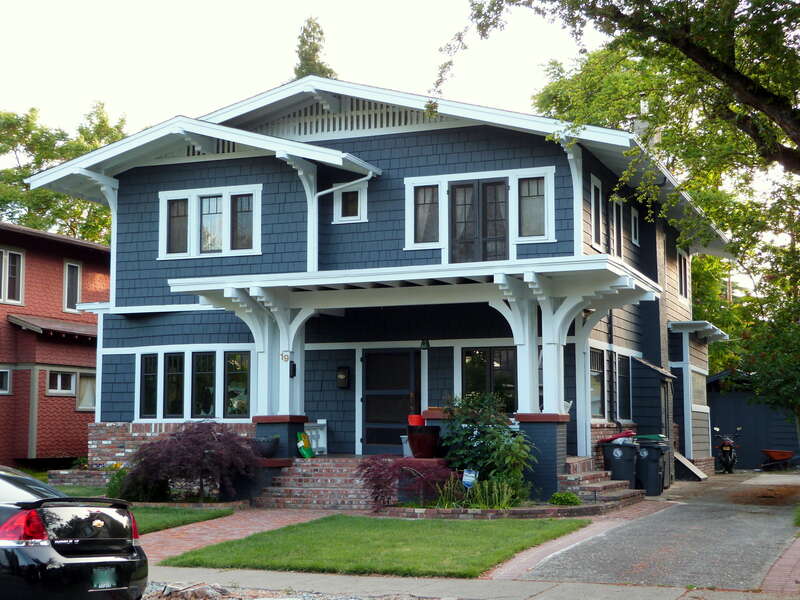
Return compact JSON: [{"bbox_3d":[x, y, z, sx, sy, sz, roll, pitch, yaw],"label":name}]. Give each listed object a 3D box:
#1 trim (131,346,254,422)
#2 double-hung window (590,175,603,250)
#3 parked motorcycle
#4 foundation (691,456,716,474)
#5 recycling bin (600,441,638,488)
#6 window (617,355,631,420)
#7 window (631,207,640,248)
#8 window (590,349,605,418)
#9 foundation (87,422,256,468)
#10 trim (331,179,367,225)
[{"bbox_3d":[-4.073,1.700,24.113,2.790,1.450,0.100,-2,-6,21],"label":"trim"},{"bbox_3d":[3.814,-1.634,23.592,0.130,1.389,0.948,-3,-7,21],"label":"double-hung window"},{"bbox_3d":[8.712,3.990,32.656,0.800,1.200,2.000,-2,-6,17],"label":"parked motorcycle"},{"bbox_3d":[7.723,4.261,31.365,0.300,0.441,4.100,-3,-7,21],"label":"foundation"},{"bbox_3d":[4.266,3.165,23.642,0.620,1.080,0.700,-3,-7,21],"label":"recycling bin"},{"bbox_3d":[4.598,1.811,25.107,0.100,1.380,1.380,-2,-6,21],"label":"window"},{"bbox_3d":[5.217,-1.594,27.046,0.100,0.820,0.800,-2,-6,21],"label":"window"},{"bbox_3d":[3.720,1.592,22.987,0.130,1.287,1.260,-3,-7,21],"label":"window"},{"bbox_3d":[-4.496,2.905,24.248,3.830,0.920,0.300,-2,-6,21],"label":"foundation"},{"bbox_3d":[-0.990,-1.918,24.024,0.740,0.817,0.140,-3,-7,21],"label":"trim"}]

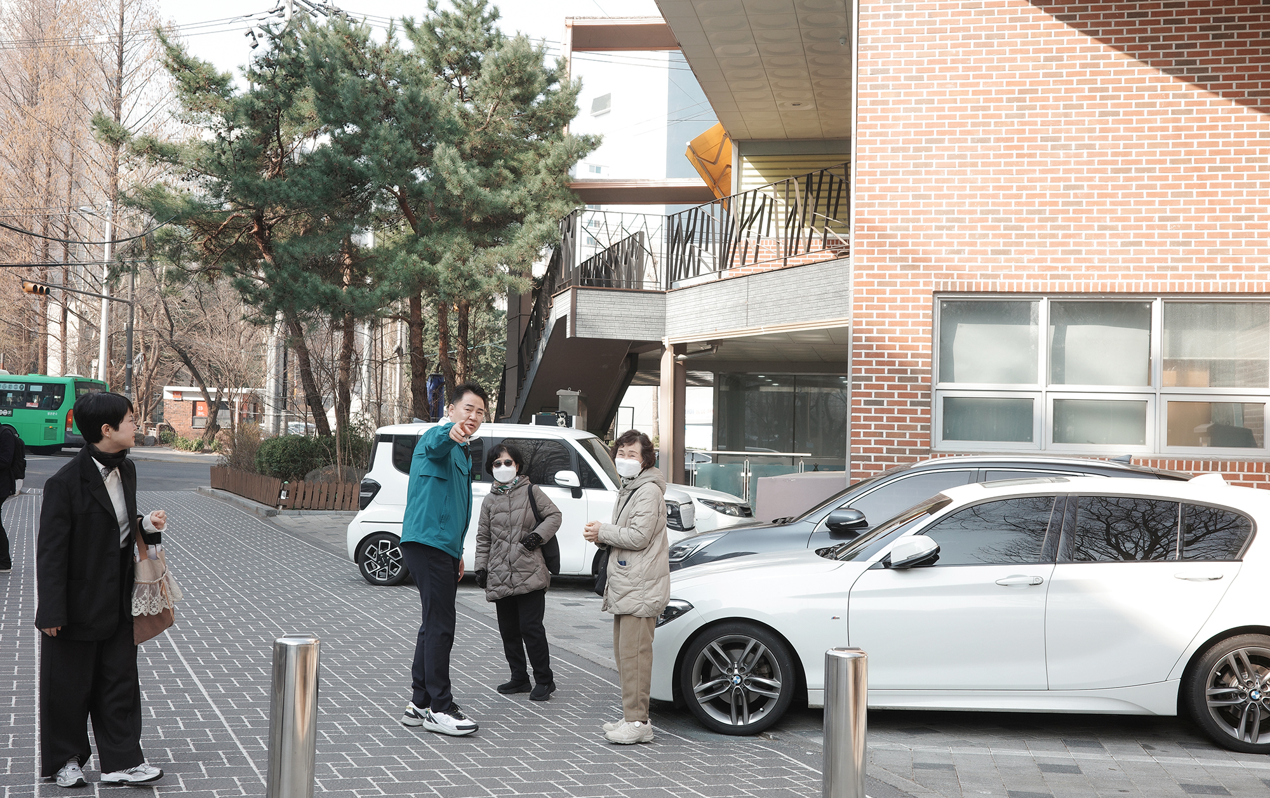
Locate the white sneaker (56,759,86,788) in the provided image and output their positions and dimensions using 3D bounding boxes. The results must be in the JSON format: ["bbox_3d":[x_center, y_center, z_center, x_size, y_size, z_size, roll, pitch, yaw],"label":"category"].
[{"bbox_3d":[-2.461,1.617,6.150,0.100,0.105,0.265,3,-2,-39],"label":"white sneaker"}]

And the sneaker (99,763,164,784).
[{"bbox_3d":[-2.213,1.624,6.200,0.270,0.110,0.100,1,-2,4],"label":"sneaker"}]

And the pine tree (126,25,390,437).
[{"bbox_3d":[-7.840,-2.817,29.300,5.400,10.000,5.000,1,-2,0],"label":"pine tree"}]

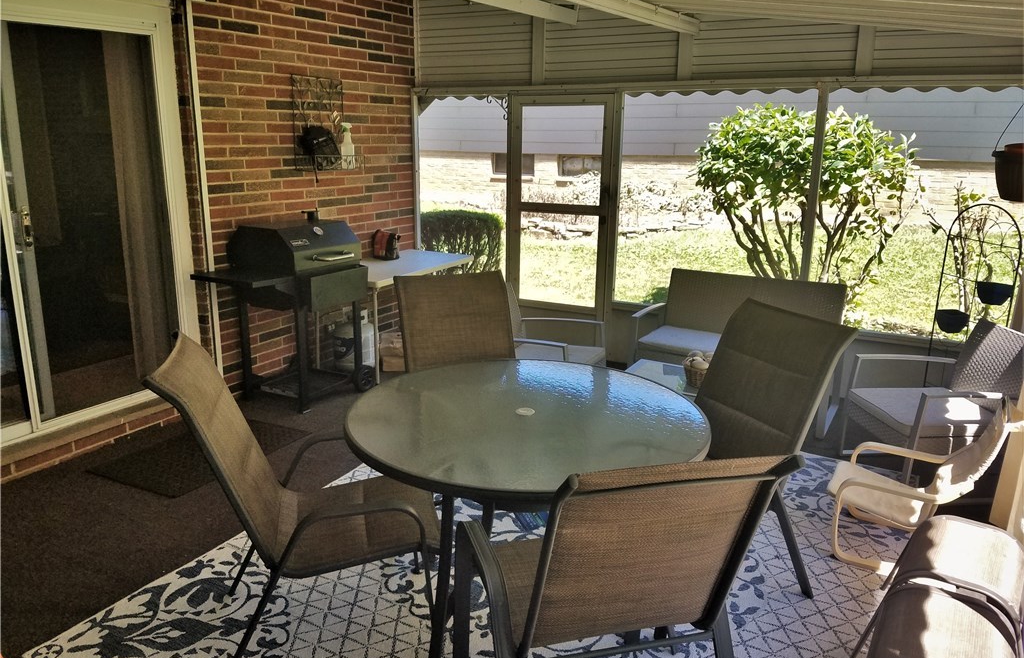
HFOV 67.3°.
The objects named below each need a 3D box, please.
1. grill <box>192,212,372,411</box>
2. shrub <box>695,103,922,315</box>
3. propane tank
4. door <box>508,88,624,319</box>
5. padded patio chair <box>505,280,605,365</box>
[{"bbox_3d":[-1.422,-0.127,4.902,0.677,1.202,0.939,9,17,29],"label":"grill"},{"bbox_3d":[2.378,-0.735,6.235,1.768,2.069,1.616,9,17,29],"label":"shrub"},{"bbox_3d":[-1.148,0.054,5.689,0.308,0.461,0.308,1,15,0],"label":"propane tank"},{"bbox_3d":[0.352,-0.756,5.872,0.879,1.970,0.061,9,17,29],"label":"door"},{"bbox_3d":[0.139,0.161,4.683,0.667,0.798,0.616,7,16,23],"label":"padded patio chair"}]

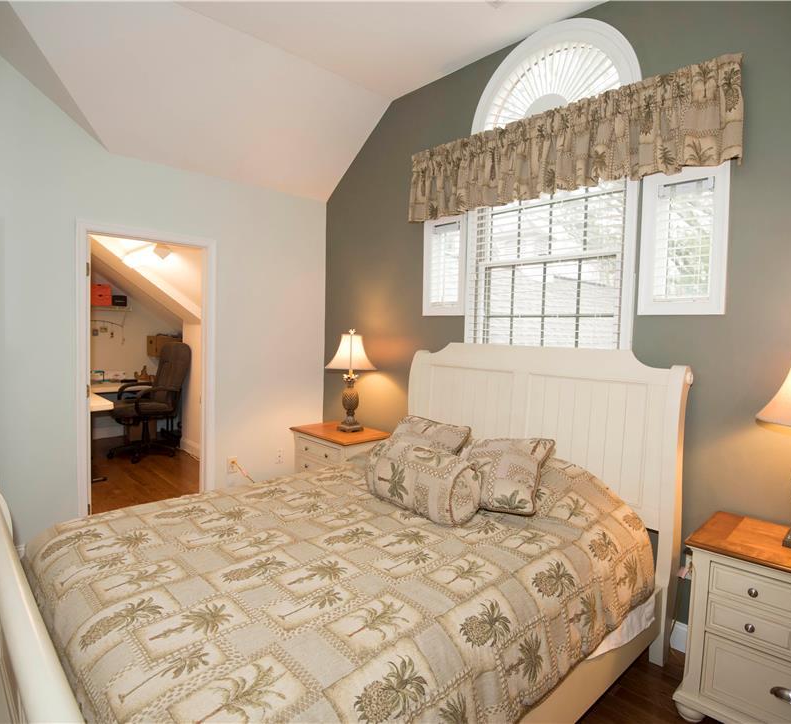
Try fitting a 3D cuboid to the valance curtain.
[{"bbox_3d":[0.813,-1.139,2.719,1.880,0.480,0.100,5,5,43],"label":"valance curtain"}]

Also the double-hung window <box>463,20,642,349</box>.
[{"bbox_3d":[0.848,-0.865,2.765,1.020,2.040,0.100,5,5,43],"label":"double-hung window"}]

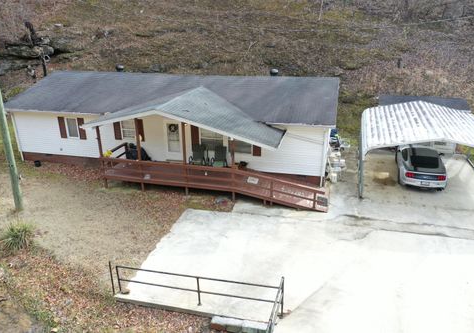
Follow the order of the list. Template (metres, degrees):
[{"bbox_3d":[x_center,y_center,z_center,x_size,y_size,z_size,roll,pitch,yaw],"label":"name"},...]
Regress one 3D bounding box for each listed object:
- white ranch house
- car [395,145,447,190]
[{"bbox_3d":[-3.315,-2.779,21.903,17.230,4.470,10.730,4,22,13],"label":"white ranch house"},{"bbox_3d":[8.969,-0.153,19.027,1.930,1.380,4.780,6,22,17],"label":"car"}]

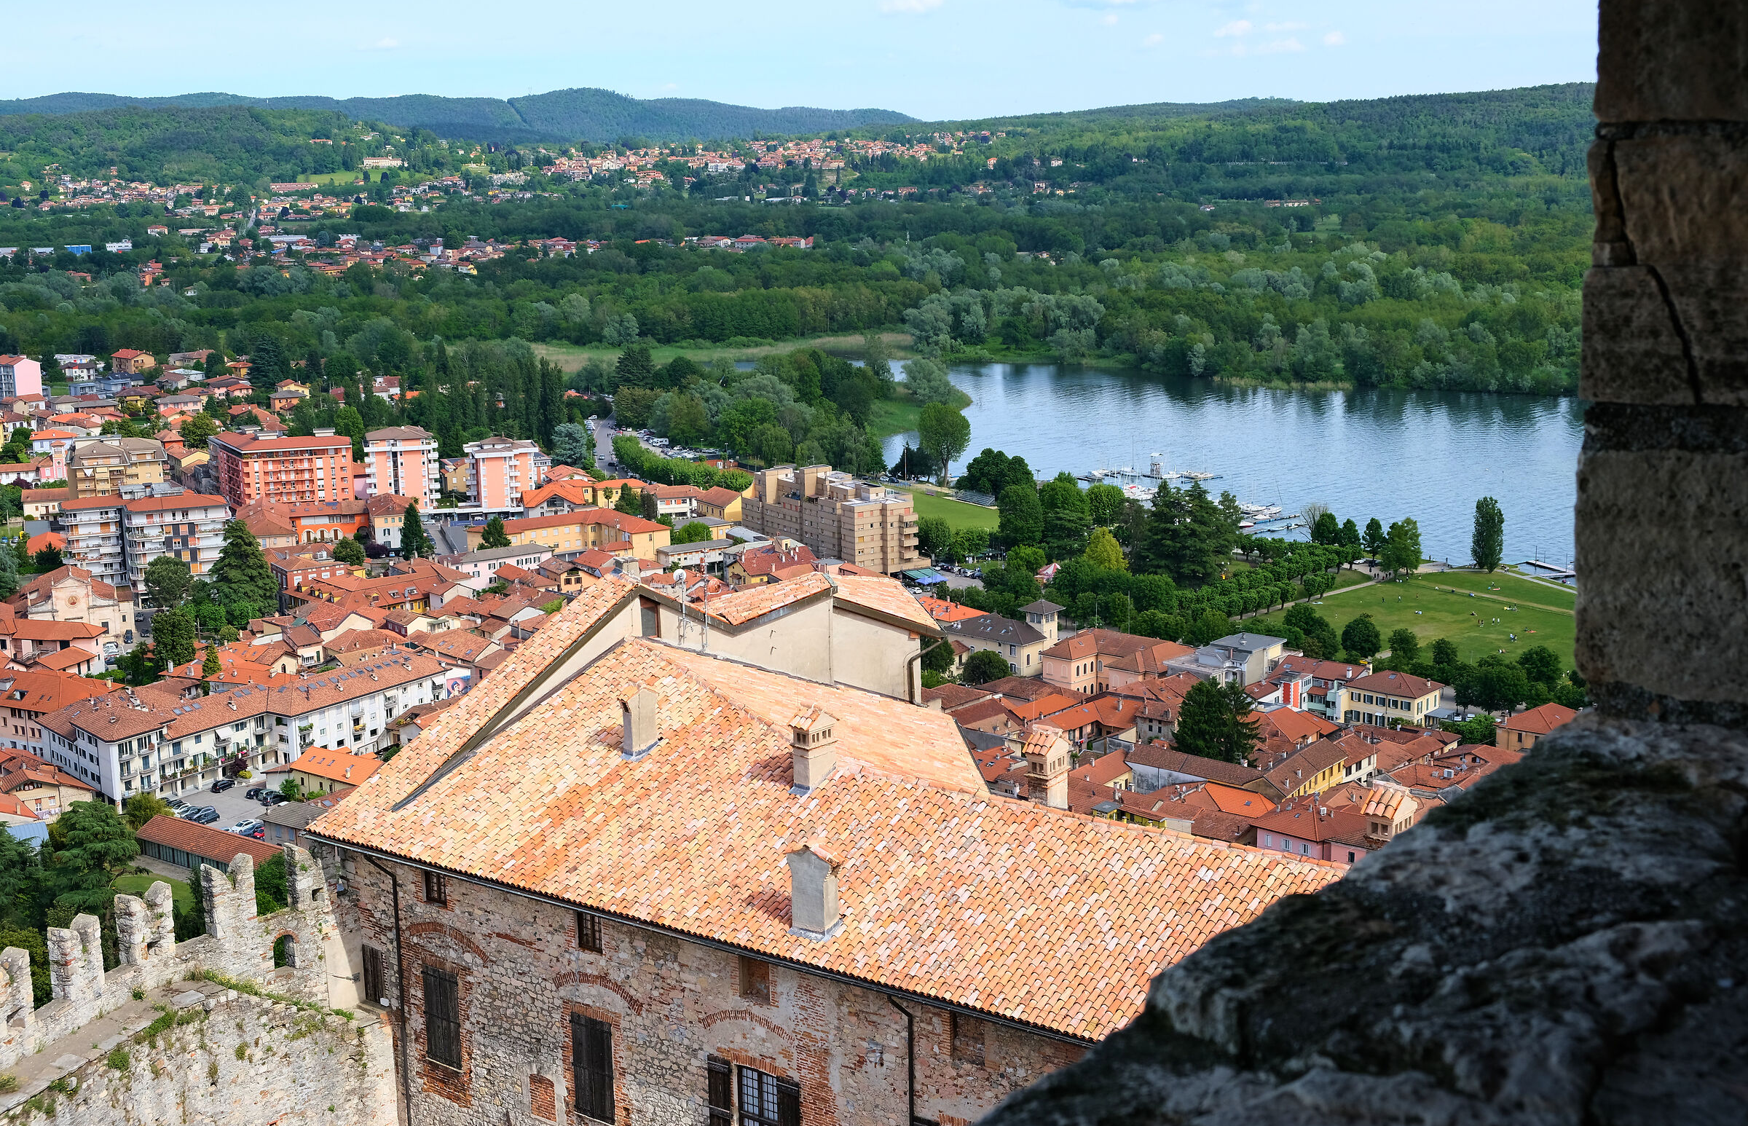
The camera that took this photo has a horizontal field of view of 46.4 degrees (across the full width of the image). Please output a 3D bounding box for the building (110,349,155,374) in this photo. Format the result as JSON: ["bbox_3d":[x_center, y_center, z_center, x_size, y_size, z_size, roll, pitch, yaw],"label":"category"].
[{"bbox_3d":[-375.010,-101.480,1032.130,12.500,11.200,20.500,-11,15,-43],"label":"building"}]

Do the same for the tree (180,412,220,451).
[{"bbox_3d":[-238.549,-45.134,721.417,13.000,15.000,13.000,-5,12,-18],"label":"tree"}]

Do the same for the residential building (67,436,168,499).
[{"bbox_3d":[-230.837,-27.081,620.921,26.500,18.000,17.000,-7,12,-26],"label":"residential building"}]

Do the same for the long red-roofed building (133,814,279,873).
[{"bbox_3d":[-96.302,41.716,294.918,27.600,3.900,6.100,7,14,35],"label":"long red-roofed building"}]

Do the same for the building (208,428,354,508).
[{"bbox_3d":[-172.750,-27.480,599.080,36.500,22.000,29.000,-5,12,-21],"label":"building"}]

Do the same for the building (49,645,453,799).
[{"bbox_3d":[-102.870,26.940,336.670,28.000,13.200,61.000,8,14,38],"label":"building"}]

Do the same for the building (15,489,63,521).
[{"bbox_3d":[-233.490,-16.100,577.410,13.400,8.700,11.600,-4,12,-14],"label":"building"}]

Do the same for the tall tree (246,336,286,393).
[{"bbox_3d":[-262.914,-86.403,880.140,16.000,24.300,15.500,-4,12,-16],"label":"tall tree"}]

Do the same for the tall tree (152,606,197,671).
[{"bbox_3d":[-139.650,15.302,407.175,8.700,14.000,8.700,-5,12,-19],"label":"tall tree"}]

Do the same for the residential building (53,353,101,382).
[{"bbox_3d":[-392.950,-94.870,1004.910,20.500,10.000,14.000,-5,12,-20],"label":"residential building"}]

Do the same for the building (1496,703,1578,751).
[{"bbox_3d":[109.050,27.580,331.910,10.800,8.600,17.000,9,14,40],"label":"building"}]

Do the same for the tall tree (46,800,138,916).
[{"bbox_3d":[-100.810,39.360,262.660,12.000,17.000,12.000,-5,12,-20],"label":"tall tree"}]

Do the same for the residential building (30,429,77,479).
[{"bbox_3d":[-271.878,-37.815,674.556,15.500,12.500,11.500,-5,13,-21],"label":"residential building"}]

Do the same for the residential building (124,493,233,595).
[{"bbox_3d":[-163.110,-3.570,473.840,22.700,24.800,13.500,-6,13,-24],"label":"residential building"}]

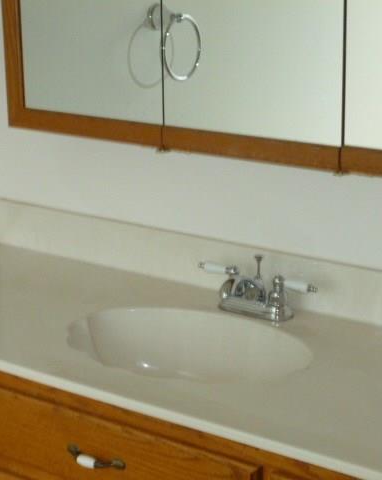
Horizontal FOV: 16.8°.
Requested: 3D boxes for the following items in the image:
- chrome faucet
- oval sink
[{"bbox_3d":[0.103,0.090,2.409,0.274,0.109,0.118,11,19,36],"label":"chrome faucet"},{"bbox_3d":[-0.014,0.247,2.299,0.485,0.141,0.340,11,19,36],"label":"oval sink"}]

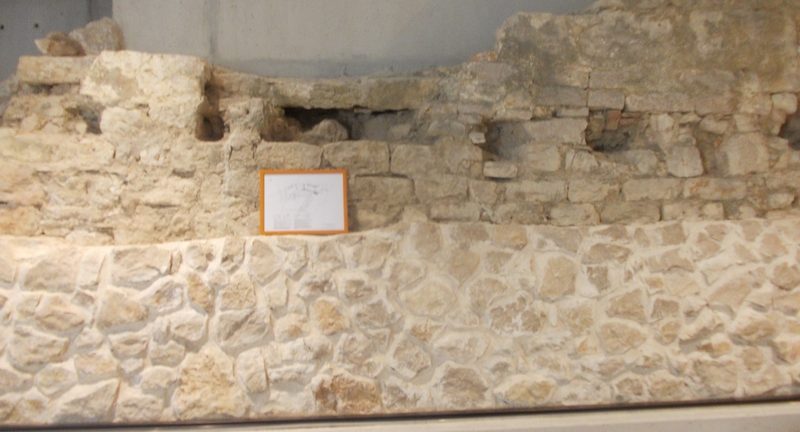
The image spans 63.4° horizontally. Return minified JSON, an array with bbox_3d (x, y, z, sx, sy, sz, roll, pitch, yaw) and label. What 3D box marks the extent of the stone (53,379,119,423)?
[{"bbox_3d":[-1.520,0.893,3.189,0.303,0.205,0.180,-1,-3,-4],"label":"stone"}]

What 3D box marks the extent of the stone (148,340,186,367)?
[{"bbox_3d":[-1.125,0.665,3.130,0.177,0.120,0.120,0,-1,-6],"label":"stone"}]

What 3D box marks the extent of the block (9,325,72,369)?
[{"bbox_3d":[-1.864,0.673,3.424,0.301,0.235,0.200,-1,3,-4],"label":"block"}]

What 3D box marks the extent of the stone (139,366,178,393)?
[{"bbox_3d":[-1.106,0.752,3.018,0.167,0.127,0.130,0,-1,-7],"label":"stone"}]

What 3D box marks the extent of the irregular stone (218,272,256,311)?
[{"bbox_3d":[-0.851,0.392,3.419,0.190,0.194,0.134,0,2,-6],"label":"irregular stone"}]

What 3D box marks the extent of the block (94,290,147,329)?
[{"bbox_3d":[-1.425,0.481,3.370,0.250,0.201,0.157,0,2,-6],"label":"block"}]

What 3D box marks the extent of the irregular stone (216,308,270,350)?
[{"bbox_3d":[-0.771,0.559,3.188,0.255,0.197,0.160,0,-1,-6],"label":"irregular stone"}]

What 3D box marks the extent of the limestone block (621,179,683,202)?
[{"bbox_3d":[1.301,-0.131,3.453,0.330,0.125,0.180,0,-1,-7],"label":"limestone block"}]

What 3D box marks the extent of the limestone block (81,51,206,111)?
[{"bbox_3d":[-1.359,-0.723,3.573,0.657,0.313,0.360,-1,3,-4],"label":"limestone block"}]

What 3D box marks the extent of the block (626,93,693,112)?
[{"bbox_3d":[1.416,-0.619,3.530,0.346,0.104,0.160,0,-1,-6],"label":"block"}]

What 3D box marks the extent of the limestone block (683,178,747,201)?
[{"bbox_3d":[1.643,-0.138,3.500,0.361,0.116,0.190,0,-1,-7],"label":"limestone block"}]

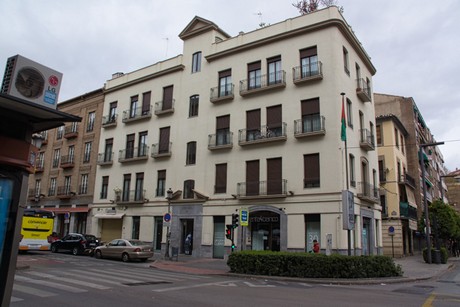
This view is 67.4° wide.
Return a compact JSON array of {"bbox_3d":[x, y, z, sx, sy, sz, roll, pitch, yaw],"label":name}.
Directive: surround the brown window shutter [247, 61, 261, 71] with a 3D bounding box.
[{"bbox_3d":[1.909,-6.651,26.444,1.140,0.656,0.060,-7,-16,33],"label":"brown window shutter"}]

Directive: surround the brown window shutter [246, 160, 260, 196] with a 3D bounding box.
[{"bbox_3d":[1.678,1.749,24.116,1.134,2.467,0.100,-7,-15,31],"label":"brown window shutter"}]

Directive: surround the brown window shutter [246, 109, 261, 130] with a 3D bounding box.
[{"bbox_3d":[1.788,-2.402,25.031,1.183,1.468,0.100,-7,-15,31],"label":"brown window shutter"}]

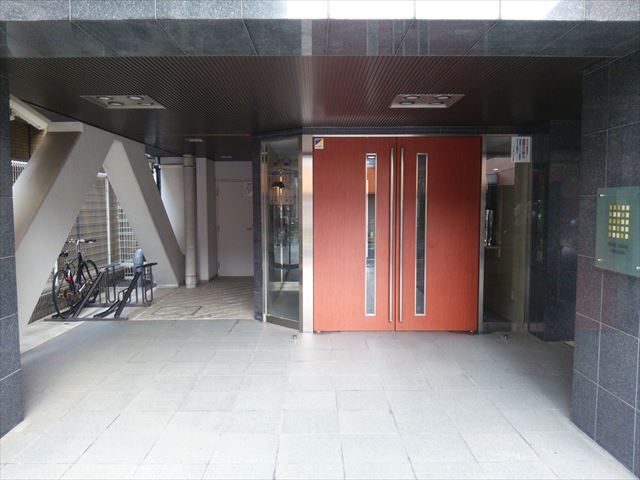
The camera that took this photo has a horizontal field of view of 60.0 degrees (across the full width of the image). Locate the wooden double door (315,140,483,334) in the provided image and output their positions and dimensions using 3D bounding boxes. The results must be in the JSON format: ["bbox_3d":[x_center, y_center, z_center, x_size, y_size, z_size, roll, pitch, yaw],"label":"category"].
[{"bbox_3d":[0.922,-0.055,6.678,1.994,2.342,0.160,0,4,-1],"label":"wooden double door"}]

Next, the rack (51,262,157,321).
[{"bbox_3d":[-3.107,0.727,8.153,1.060,0.580,1.570,0,4,-1],"label":"rack"}]

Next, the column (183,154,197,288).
[{"bbox_3d":[-2.401,-0.352,10.212,0.220,2.460,0.220,0,4,-1],"label":"column"}]

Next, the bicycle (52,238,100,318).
[{"bbox_3d":[-3.435,0.519,7.960,0.540,1.020,1.680,0,4,-1],"label":"bicycle"}]

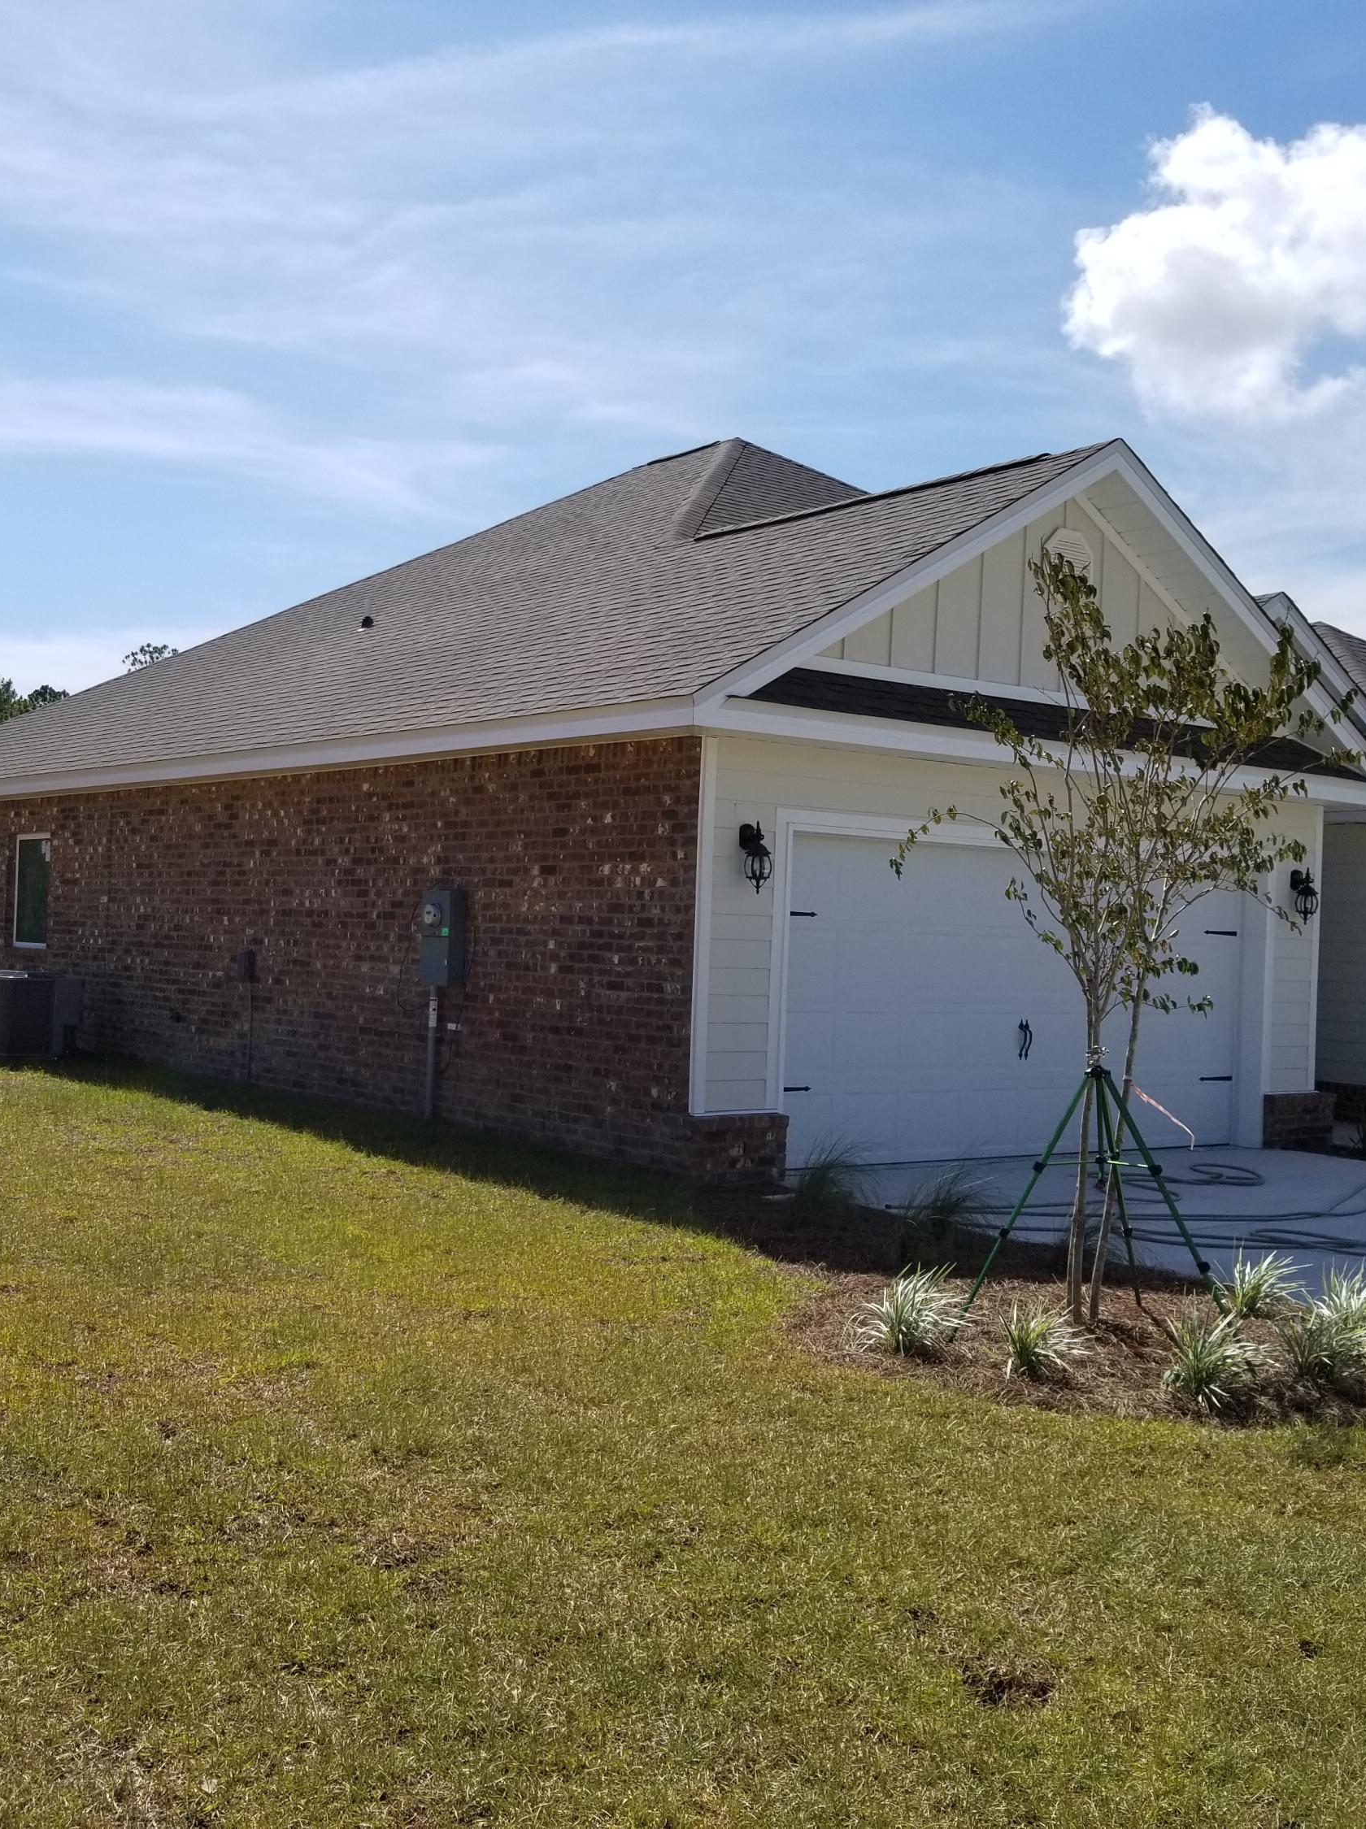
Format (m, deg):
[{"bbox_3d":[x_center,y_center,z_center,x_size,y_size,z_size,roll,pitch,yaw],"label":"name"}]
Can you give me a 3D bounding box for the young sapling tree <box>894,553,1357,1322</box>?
[{"bbox_3d":[1.850,0.090,7.650,1.850,3.200,1.800,2,-1,0],"label":"young sapling tree"}]

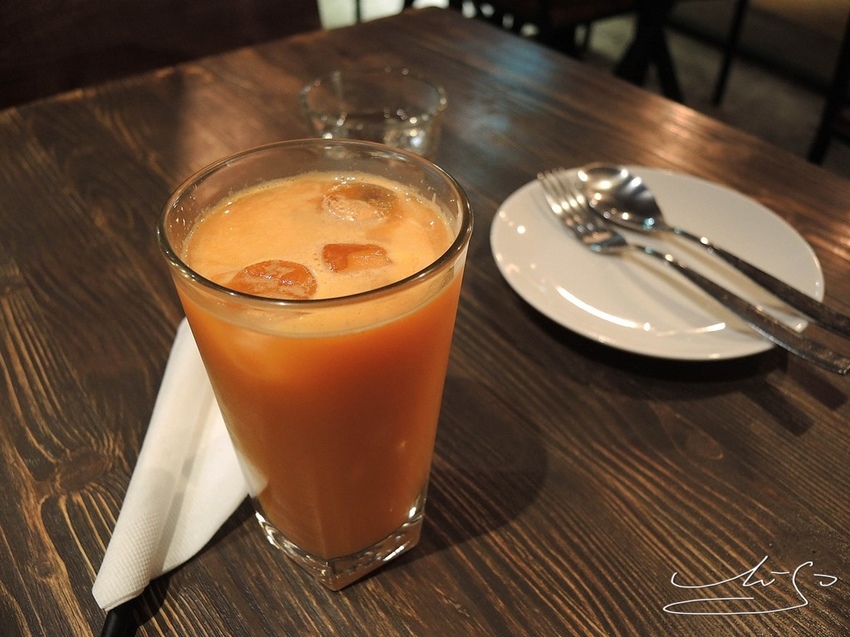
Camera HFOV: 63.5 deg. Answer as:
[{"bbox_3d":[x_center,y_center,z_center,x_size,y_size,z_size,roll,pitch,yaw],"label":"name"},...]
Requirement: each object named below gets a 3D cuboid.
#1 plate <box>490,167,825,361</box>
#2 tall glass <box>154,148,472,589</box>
[{"bbox_3d":[0.133,-0.035,0.410,0.188,0.021,0.188,1,42,-1],"label":"plate"},{"bbox_3d":[-0.031,0.026,0.239,0.084,0.149,0.084,1,42,-1],"label":"tall glass"}]

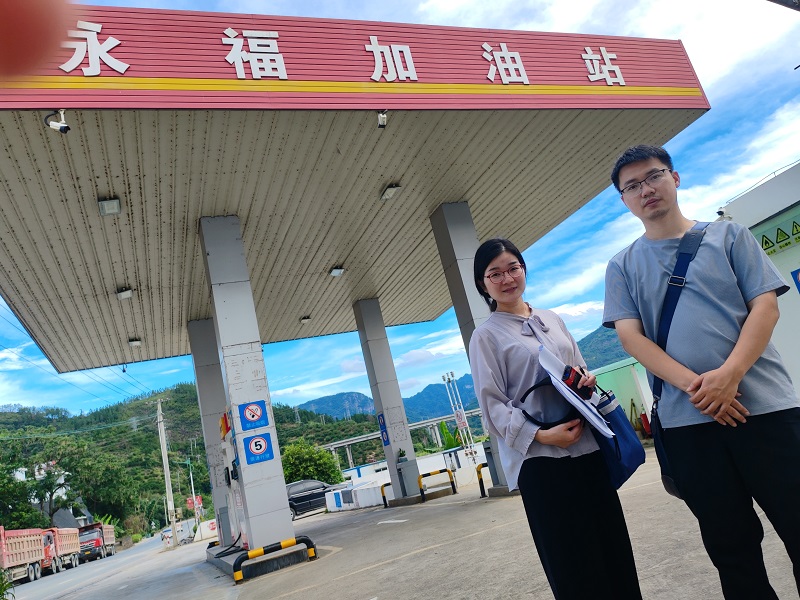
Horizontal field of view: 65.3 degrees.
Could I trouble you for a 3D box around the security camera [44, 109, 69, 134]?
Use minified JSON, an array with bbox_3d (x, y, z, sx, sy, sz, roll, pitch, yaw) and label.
[{"bbox_3d":[-4.006,-2.091,7.328,0.260,0.280,0.120,-1,-16,-8],"label":"security camera"}]

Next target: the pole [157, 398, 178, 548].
[{"bbox_3d":[-11.536,8.470,30.932,0.300,7.154,0.300,-7,-16,-22],"label":"pole"}]

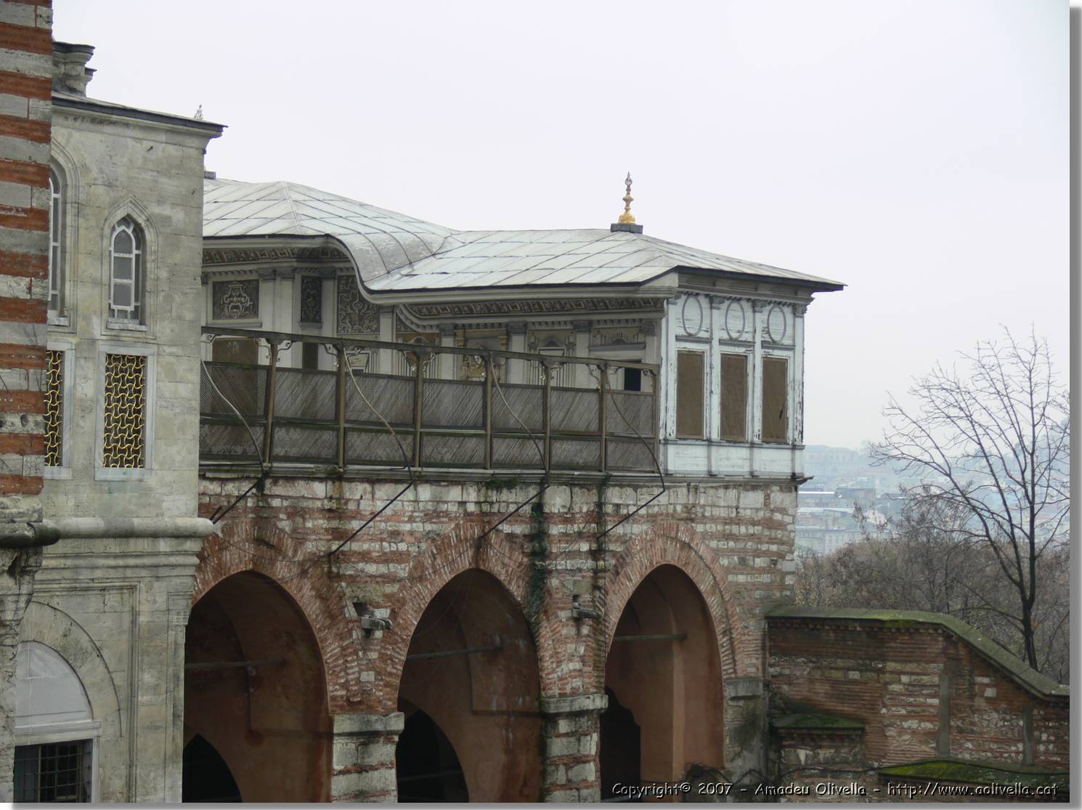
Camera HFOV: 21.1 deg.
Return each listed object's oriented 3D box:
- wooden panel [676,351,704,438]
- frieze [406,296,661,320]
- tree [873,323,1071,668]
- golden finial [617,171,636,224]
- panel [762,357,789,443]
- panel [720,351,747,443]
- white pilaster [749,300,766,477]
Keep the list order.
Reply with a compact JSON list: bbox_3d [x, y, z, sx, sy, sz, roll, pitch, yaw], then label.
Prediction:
[{"bbox_3d":[3.034,-0.198,59.002,0.060,1.743,0.908,0,-2,39],"label":"wooden panel"},{"bbox_3d":[-0.233,-2.017,60.516,6.902,0.340,0.350,0,-2,39],"label":"frieze"},{"bbox_3d":[11.597,2.989,73.858,6.706,9.842,6.489,1,-2,0],"label":"tree"},{"bbox_3d":[1.860,-4.422,62.199,0.364,1.111,0.364,1,-2,0],"label":"golden finial"},{"bbox_3d":[4.939,-0.101,61.322,0.060,1.769,0.932,0,-2,39],"label":"panel"},{"bbox_3d":[3.984,-0.146,60.160,0.060,1.768,0.925,0,-2,39],"label":"panel"},{"bbox_3d":[4.496,-0.357,60.675,0.200,3.674,0.320,0,-2,39],"label":"white pilaster"}]

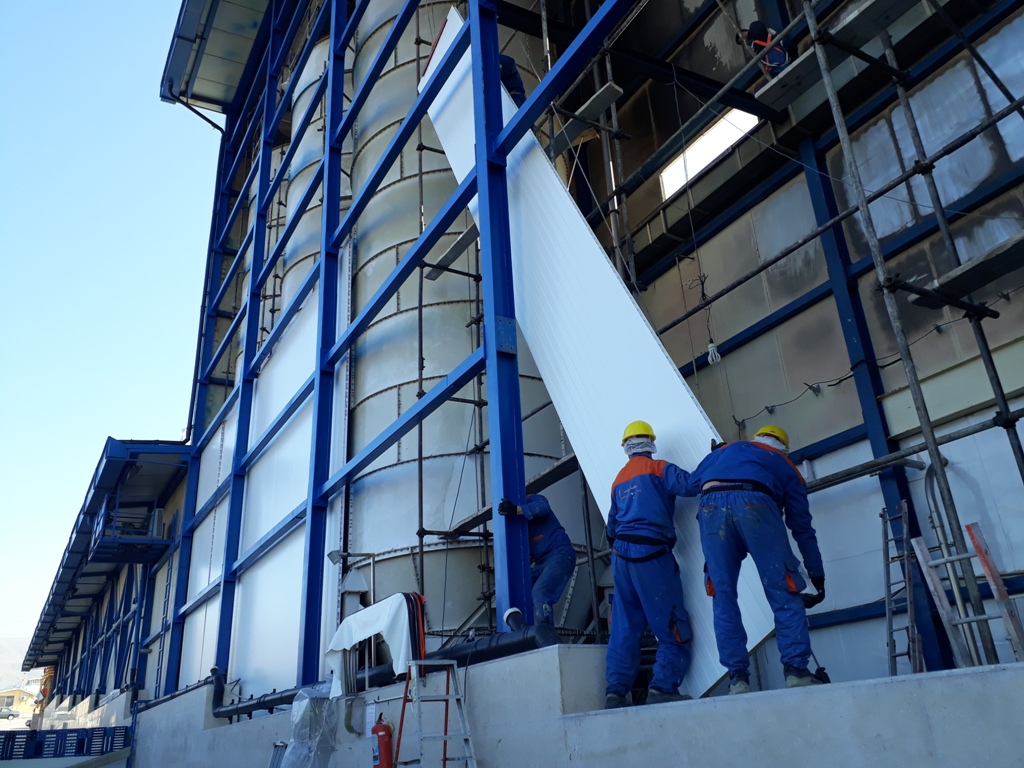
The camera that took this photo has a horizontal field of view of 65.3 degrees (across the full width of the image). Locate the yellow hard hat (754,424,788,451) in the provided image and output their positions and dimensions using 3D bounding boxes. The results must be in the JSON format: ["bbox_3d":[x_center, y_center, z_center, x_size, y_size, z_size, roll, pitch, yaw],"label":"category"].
[{"bbox_3d":[1.579,0.337,4.877,0.220,0.155,0.275,15,-22,31],"label":"yellow hard hat"}]

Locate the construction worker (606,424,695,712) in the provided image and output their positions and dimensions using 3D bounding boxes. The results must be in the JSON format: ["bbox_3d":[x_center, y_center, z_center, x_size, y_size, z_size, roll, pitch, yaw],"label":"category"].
[{"bbox_3d":[0.837,1.067,5.017,0.620,1.770,0.550,-17,-28,27],"label":"construction worker"}]

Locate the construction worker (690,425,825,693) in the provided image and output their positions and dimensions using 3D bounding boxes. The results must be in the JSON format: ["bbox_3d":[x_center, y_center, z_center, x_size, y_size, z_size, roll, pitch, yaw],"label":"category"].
[{"bbox_3d":[1.388,0.900,4.407,0.700,1.310,0.650,-15,-27,24],"label":"construction worker"}]

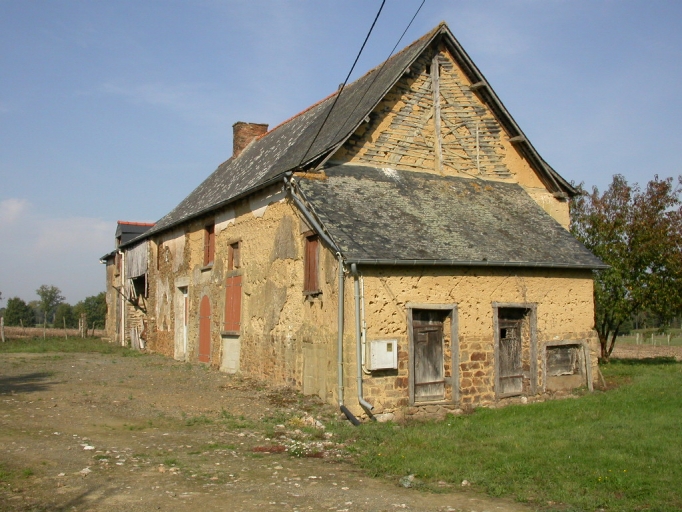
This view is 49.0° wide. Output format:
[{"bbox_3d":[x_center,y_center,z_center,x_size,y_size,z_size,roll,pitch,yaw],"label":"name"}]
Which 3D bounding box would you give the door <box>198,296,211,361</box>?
[{"bbox_3d":[-3.714,2.021,20.726,0.080,1.856,0.964,3,-6,-28],"label":"door"}]

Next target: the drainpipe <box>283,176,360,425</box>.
[{"bbox_3d":[-0.426,0.598,14.044,0.400,4.765,2.537,3,-6,-28],"label":"drainpipe"}]

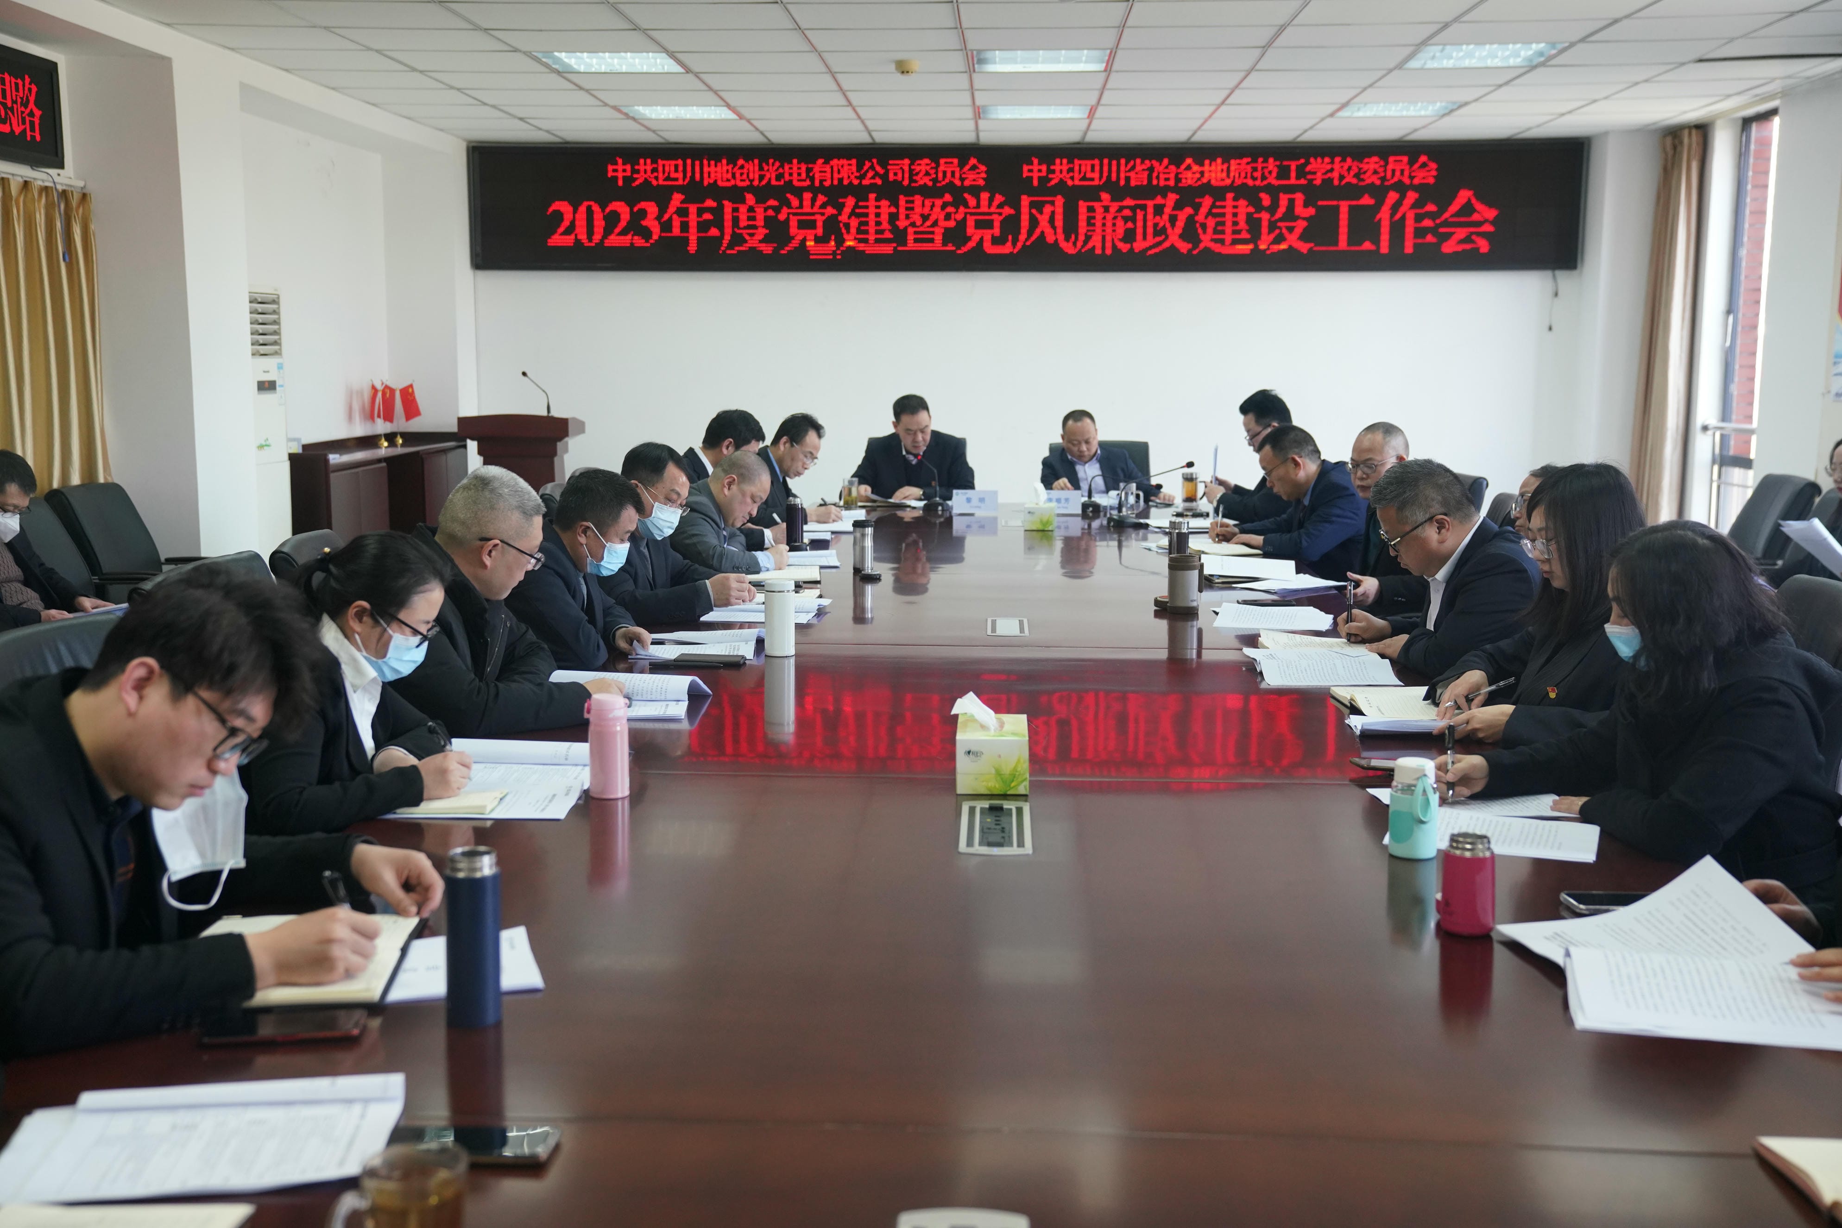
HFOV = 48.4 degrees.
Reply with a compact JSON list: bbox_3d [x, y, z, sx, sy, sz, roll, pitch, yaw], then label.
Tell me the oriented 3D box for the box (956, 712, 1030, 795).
[{"bbox_3d":[0.122,0.236,3.452,0.117,0.092,0.200,0,8,2],"label":"box"}]

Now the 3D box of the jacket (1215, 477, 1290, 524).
[{"bbox_3d":[1.570,-0.460,9.055,0.540,0.580,0.500,1,7,2],"label":"jacket"}]

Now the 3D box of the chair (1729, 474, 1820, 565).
[{"bbox_3d":[3.084,-0.024,8.054,0.680,1.000,0.600,1,7,2],"label":"chair"}]

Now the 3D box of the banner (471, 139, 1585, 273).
[{"bbox_3d":[0.586,-2.358,11.822,6.400,0.735,0.080,1,7,2],"label":"banner"}]

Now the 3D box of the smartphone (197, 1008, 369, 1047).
[{"bbox_3d":[-0.695,0.453,2.259,0.163,0.009,0.077,0,7,-4],"label":"smartphone"}]

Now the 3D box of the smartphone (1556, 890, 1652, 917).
[{"bbox_3d":[0.924,0.376,2.655,0.158,0.009,0.076,0,7,1],"label":"smartphone"}]

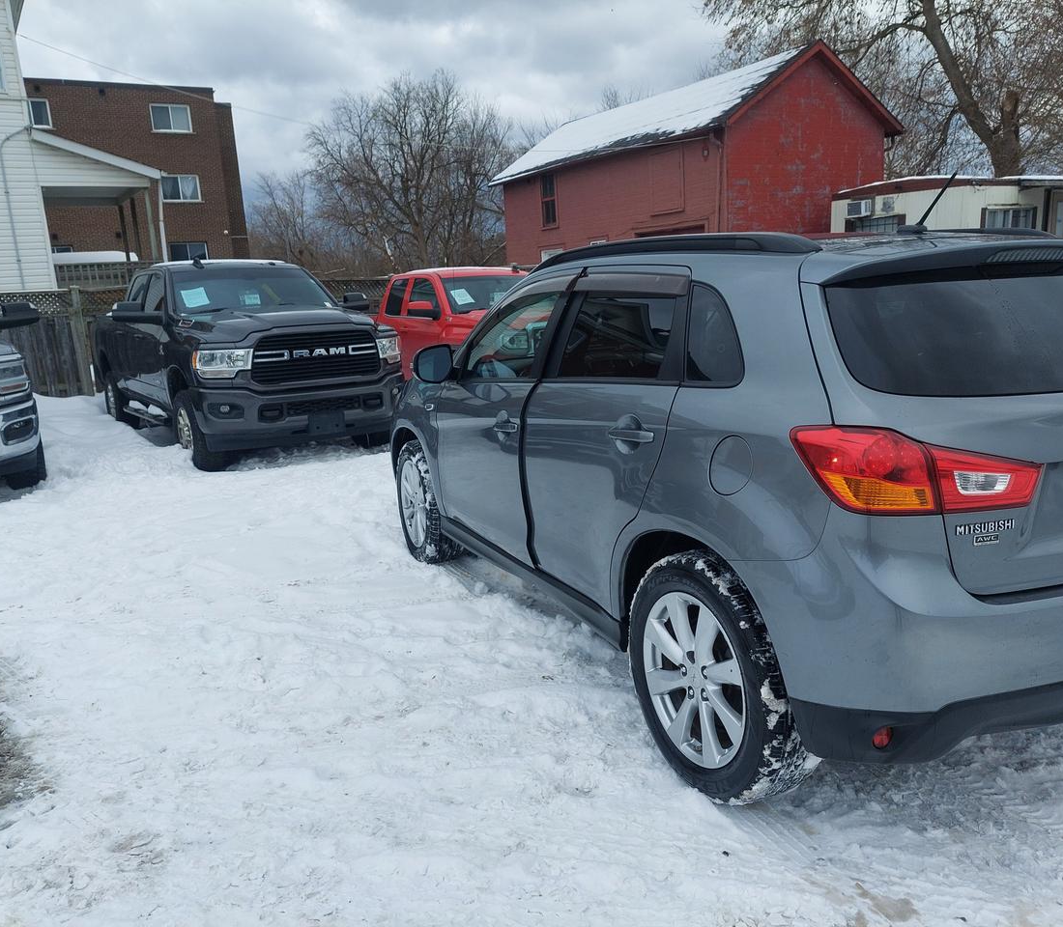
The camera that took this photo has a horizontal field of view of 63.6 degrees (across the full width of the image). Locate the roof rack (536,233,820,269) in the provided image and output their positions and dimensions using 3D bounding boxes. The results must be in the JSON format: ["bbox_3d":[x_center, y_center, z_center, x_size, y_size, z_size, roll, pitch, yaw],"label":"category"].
[{"bbox_3d":[0.375,-0.719,2.970,0.070,0.120,1.760,-6,10,-24],"label":"roof rack"}]

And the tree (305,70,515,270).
[{"bbox_3d":[-4.972,-11.487,38.083,9.010,11.060,8.100,-4,11,-6],"label":"tree"}]

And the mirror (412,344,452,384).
[{"bbox_3d":[-0.462,-0.466,4.019,0.210,0.185,0.140,-6,10,-24],"label":"mirror"}]

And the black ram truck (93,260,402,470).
[{"bbox_3d":[-3.615,-1.283,9.981,2.150,1.990,6.000,-10,14,-33],"label":"black ram truck"}]

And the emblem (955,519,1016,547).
[{"bbox_3d":[0.984,0.152,1.852,0.183,0.055,0.012,-6,10,-24],"label":"emblem"}]

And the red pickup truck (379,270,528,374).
[{"bbox_3d":[-0.946,-1.713,11.884,2.070,1.910,5.850,-10,13,-30],"label":"red pickup truck"}]

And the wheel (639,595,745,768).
[{"bbox_3d":[0.523,0.596,2.443,0.180,0.485,0.485,-6,10,-24],"label":"wheel"}]

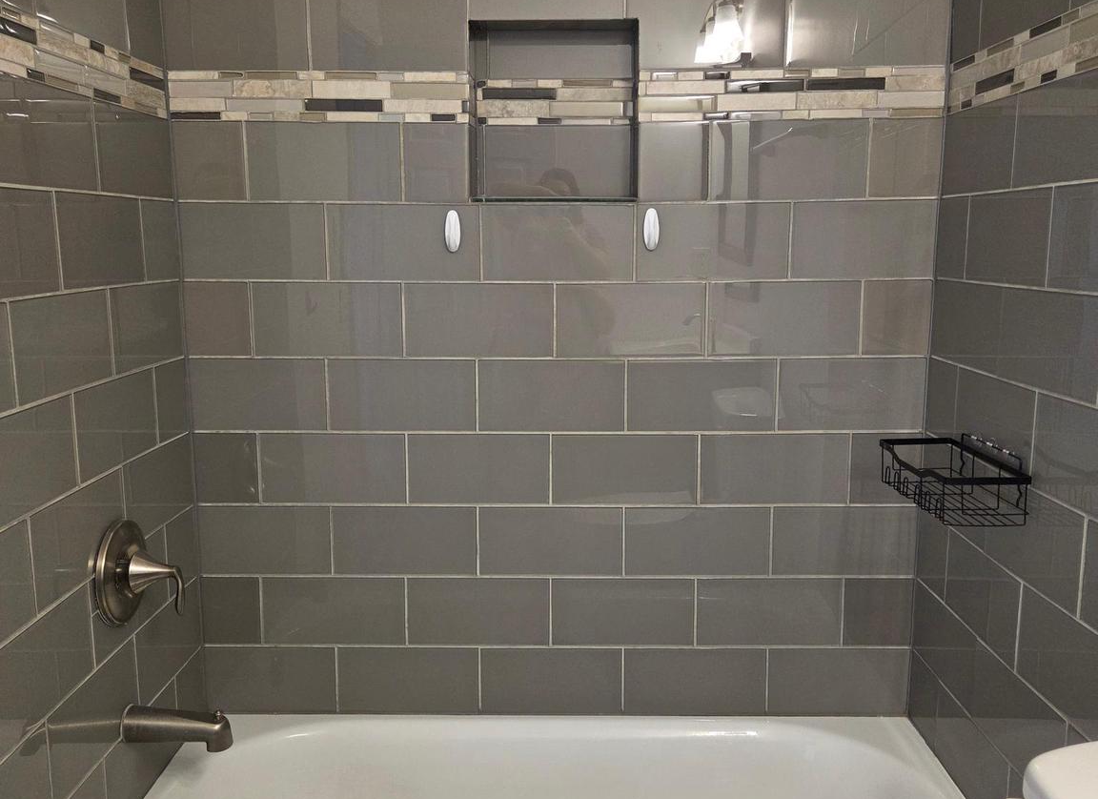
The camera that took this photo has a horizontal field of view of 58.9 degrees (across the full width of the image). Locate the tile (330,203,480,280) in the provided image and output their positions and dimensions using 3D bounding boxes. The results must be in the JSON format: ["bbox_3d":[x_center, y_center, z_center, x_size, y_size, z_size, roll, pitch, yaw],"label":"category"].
[{"bbox_3d":[-0.287,-0.310,1.935,0.302,0.151,0.010,0,10,1],"label":"tile"}]

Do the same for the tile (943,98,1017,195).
[{"bbox_3d":[0.766,-0.445,1.736,0.009,0.149,0.296,0,9,1],"label":"tile"}]

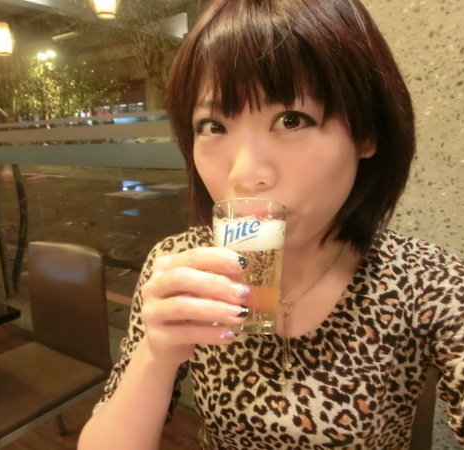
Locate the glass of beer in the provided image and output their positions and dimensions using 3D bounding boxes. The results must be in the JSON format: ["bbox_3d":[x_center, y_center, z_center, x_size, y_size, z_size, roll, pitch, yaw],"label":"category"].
[{"bbox_3d":[0.012,0.034,0.328,0.059,0.098,0.059,0,-10,13],"label":"glass of beer"}]

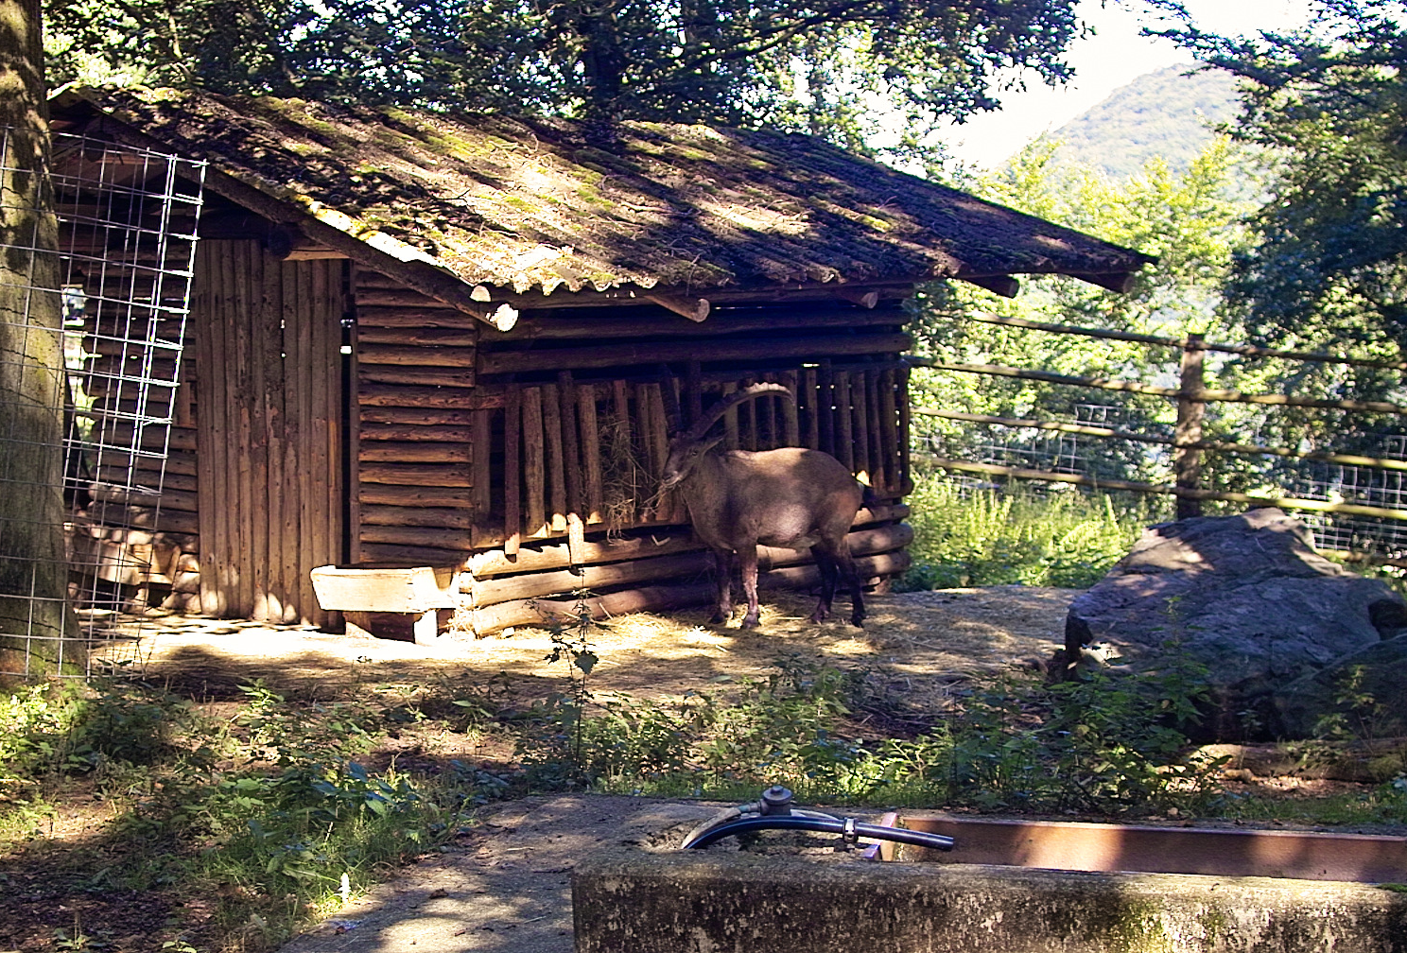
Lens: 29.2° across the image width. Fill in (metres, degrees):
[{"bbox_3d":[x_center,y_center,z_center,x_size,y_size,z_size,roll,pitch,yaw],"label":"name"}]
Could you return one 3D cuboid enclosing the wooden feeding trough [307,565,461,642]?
[{"bbox_3d":[-1.590,0.623,13.495,0.610,0.360,0.400,2,5,23],"label":"wooden feeding trough"}]

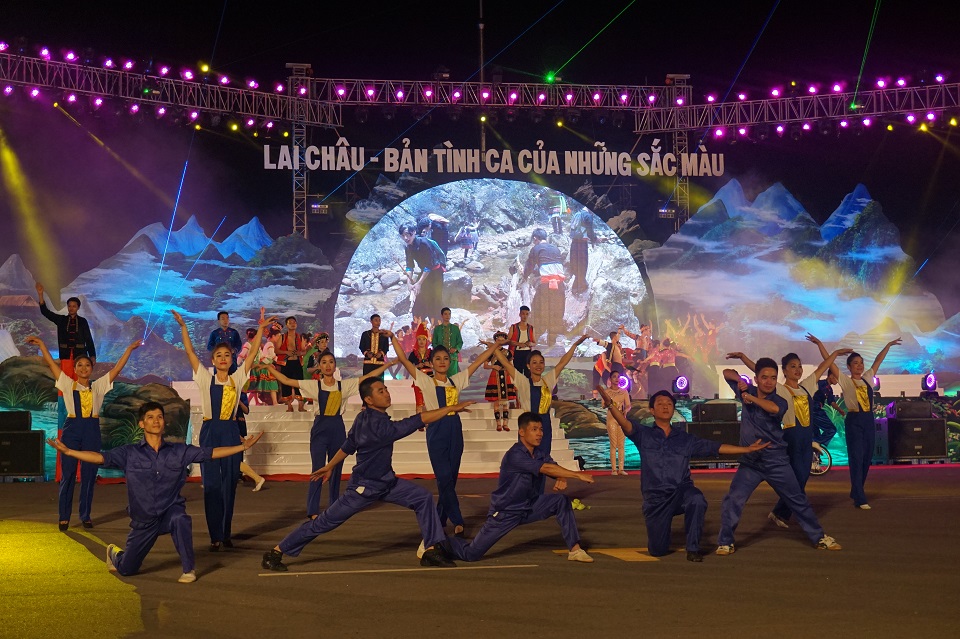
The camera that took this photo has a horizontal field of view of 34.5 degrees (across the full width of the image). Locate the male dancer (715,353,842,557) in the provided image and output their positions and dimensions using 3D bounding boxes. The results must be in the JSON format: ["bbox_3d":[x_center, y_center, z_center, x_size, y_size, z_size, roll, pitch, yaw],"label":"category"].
[{"bbox_3d":[2.269,1.024,11.750,0.900,1.470,0.580,0,-3,-4],"label":"male dancer"}]

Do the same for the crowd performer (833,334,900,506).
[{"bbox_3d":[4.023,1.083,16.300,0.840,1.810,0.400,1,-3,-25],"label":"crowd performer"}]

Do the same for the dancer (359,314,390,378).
[{"bbox_3d":[-1.829,0.763,26.800,0.540,1.690,0.360,0,-3,-3],"label":"dancer"}]

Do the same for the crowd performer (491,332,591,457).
[{"bbox_3d":[0.539,1.031,14.750,0.930,1.780,0.400,1,-3,-25],"label":"crowd performer"}]

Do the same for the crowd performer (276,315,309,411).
[{"bbox_3d":[-3.287,0.770,27.100,0.560,1.680,0.380,0,-3,-8],"label":"crowd performer"}]

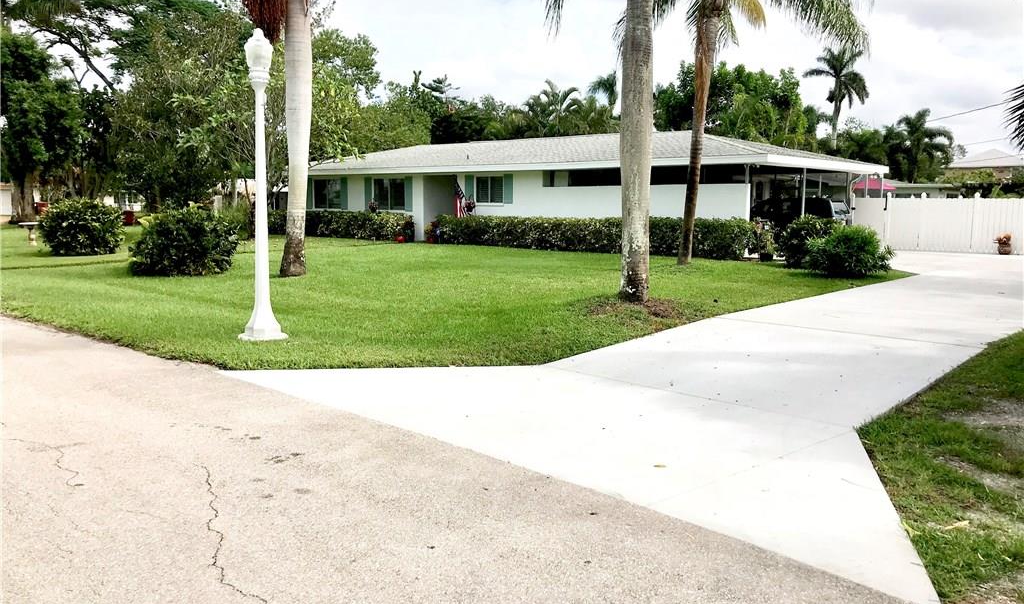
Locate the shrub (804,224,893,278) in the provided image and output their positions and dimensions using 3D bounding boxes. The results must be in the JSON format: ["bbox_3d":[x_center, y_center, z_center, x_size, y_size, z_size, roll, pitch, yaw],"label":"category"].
[{"bbox_3d":[7.082,-1.092,17.501,1.900,1.090,1.700,0,7,0],"label":"shrub"}]

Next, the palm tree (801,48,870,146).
[{"bbox_3d":[24.243,-12.835,62.888,5.200,13.030,5.200,0,7,0],"label":"palm tree"}]

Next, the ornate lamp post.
[{"bbox_3d":[-2.787,-1.316,9.510,0.530,3.530,0.530,0,7,0],"label":"ornate lamp post"}]

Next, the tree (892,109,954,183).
[{"bbox_3d":[28.211,-9.444,57.268,4.600,7.700,4.600,0,7,0],"label":"tree"}]

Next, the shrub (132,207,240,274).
[{"bbox_3d":[-7.189,-1.364,18.273,2.400,1.430,2.200,0,7,0],"label":"shrub"}]

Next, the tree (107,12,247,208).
[{"bbox_3d":[-11.517,-6.154,29.461,5.500,8.130,5.300,0,7,0],"label":"tree"}]

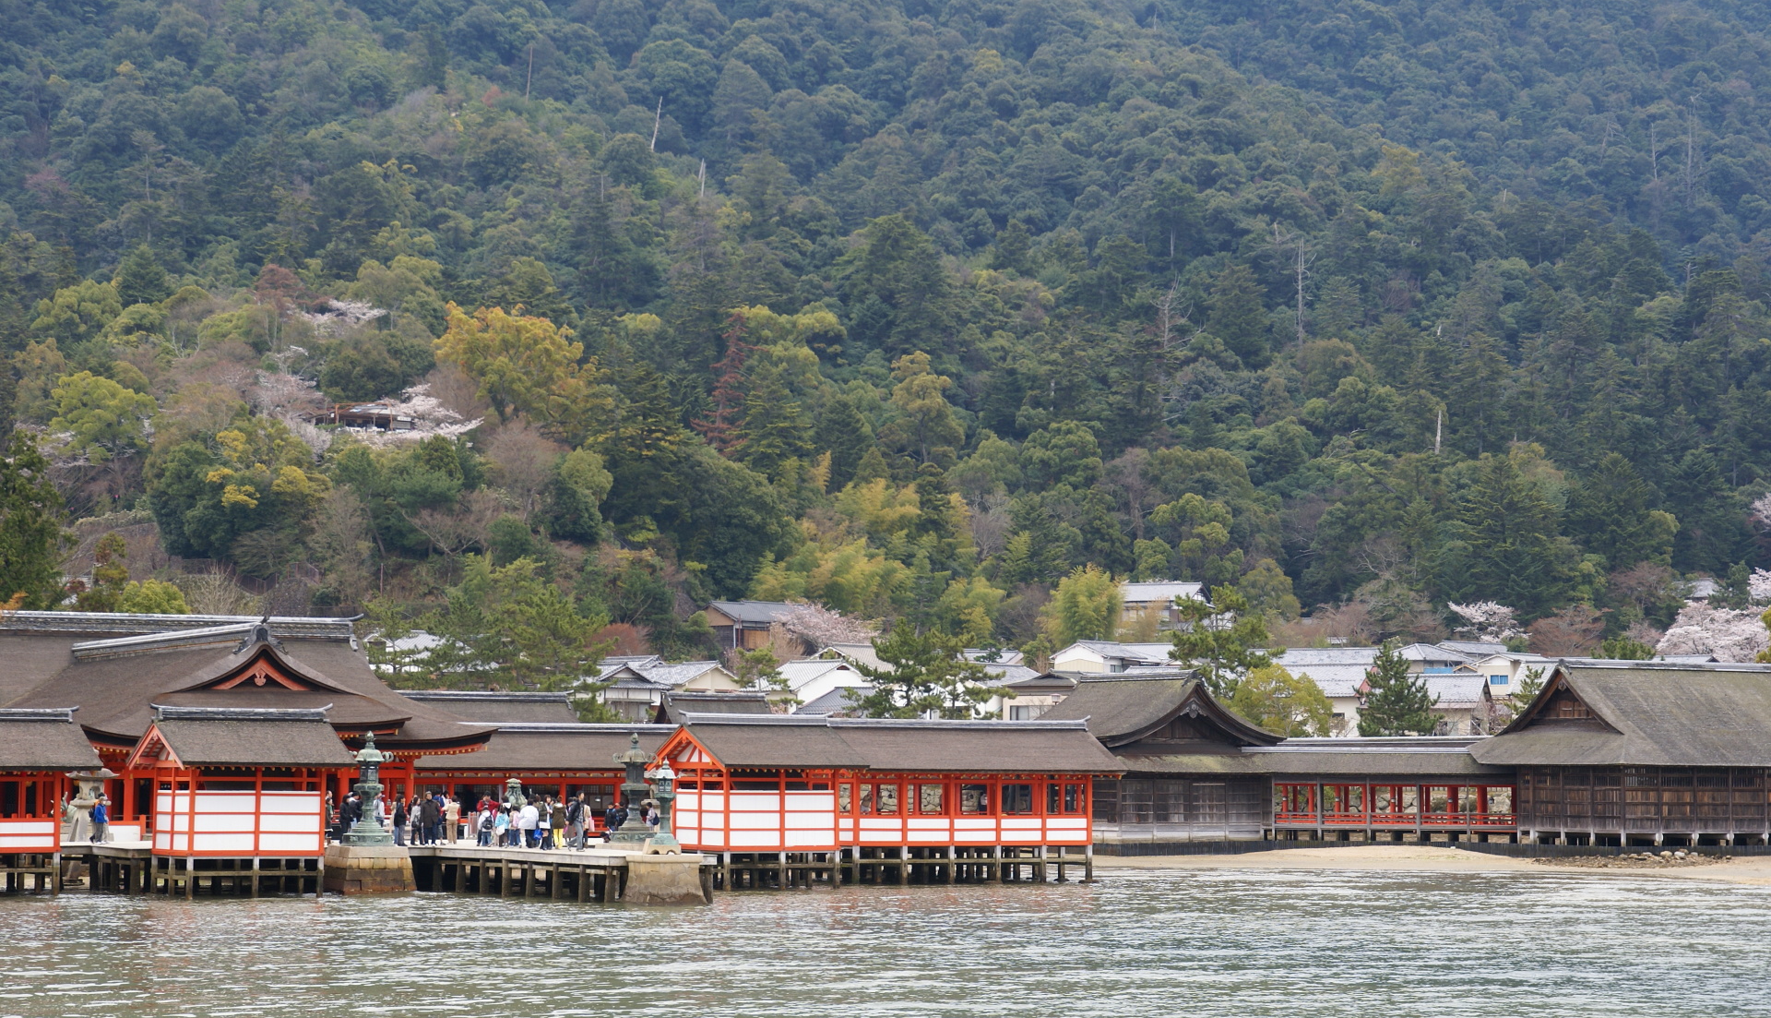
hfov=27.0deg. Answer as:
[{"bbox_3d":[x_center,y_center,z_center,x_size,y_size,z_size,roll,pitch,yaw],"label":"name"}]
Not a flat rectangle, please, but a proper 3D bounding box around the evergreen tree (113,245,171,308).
[{"bbox_3d":[-106.607,-32.843,530.000,8.200,10.000,8.000,0,-4,0],"label":"evergreen tree"}]

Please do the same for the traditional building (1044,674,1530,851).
[{"bbox_3d":[16.849,10.611,157.000,18.700,7.300,11.000,1,-4,-11],"label":"traditional building"}]

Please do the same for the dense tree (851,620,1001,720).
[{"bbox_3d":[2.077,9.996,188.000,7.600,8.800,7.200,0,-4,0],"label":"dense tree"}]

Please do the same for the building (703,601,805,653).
[{"bbox_3d":[-11.746,10.529,325.000,8.800,5.000,6.500,3,-5,-38],"label":"building"}]

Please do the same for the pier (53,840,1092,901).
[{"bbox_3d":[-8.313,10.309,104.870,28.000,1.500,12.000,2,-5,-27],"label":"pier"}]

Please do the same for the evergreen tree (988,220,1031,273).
[{"bbox_3d":[21.236,-43.298,630.000,7.310,12.030,7.310,0,-4,0],"label":"evergreen tree"}]

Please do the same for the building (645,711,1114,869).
[{"bbox_3d":[0.146,8.502,111.990,13.700,4.400,6.000,2,-5,-27],"label":"building"}]

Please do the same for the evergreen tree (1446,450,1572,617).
[{"bbox_3d":[65.884,2.775,390.000,13.200,18.000,12.800,0,-4,0],"label":"evergreen tree"}]

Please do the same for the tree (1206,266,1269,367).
[{"bbox_3d":[52.425,-27.912,550.000,9.480,17.510,9.480,0,-4,0],"label":"tree"}]

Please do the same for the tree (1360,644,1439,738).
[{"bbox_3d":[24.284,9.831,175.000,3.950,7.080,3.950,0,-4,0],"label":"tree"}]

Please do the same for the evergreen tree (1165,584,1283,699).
[{"bbox_3d":[18.775,9.748,205.000,6.400,10.800,6.200,0,-4,0],"label":"evergreen tree"}]

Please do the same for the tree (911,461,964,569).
[{"bbox_3d":[5.479,1.154,385.000,5.620,12.110,5.620,0,-4,0],"label":"tree"}]

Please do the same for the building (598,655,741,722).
[{"bbox_3d":[-16.018,15.034,275.000,10.900,8.200,9.500,0,-4,0],"label":"building"}]

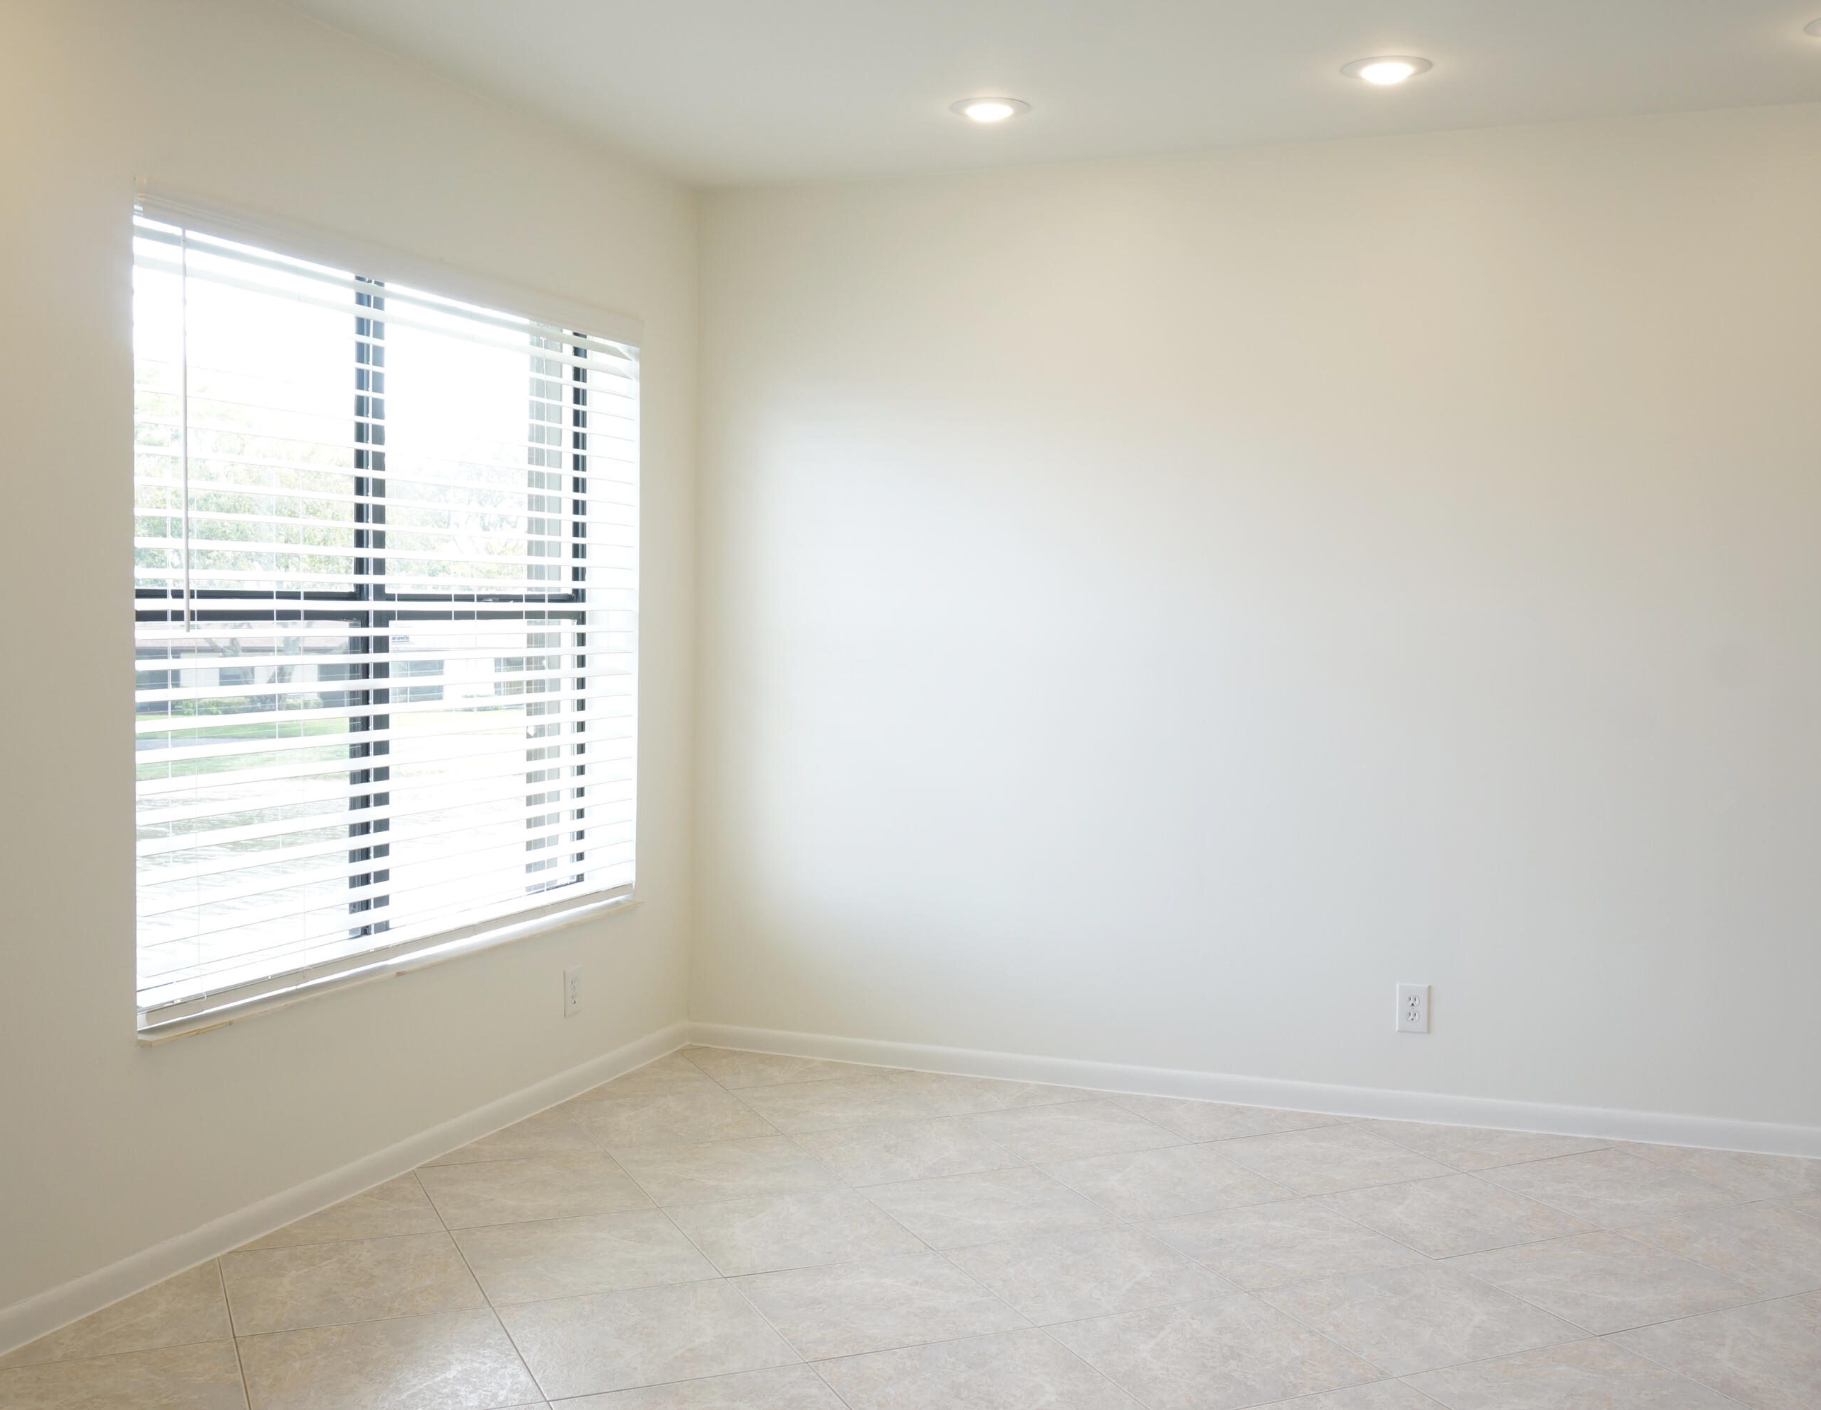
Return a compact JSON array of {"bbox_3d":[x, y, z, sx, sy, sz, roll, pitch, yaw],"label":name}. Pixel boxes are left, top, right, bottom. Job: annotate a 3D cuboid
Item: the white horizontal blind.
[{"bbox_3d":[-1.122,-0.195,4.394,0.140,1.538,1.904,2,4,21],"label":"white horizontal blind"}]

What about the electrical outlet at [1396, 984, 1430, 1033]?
[{"bbox_3d":[1.254,0.759,4.839,0.079,0.120,0.010,2,4,21],"label":"electrical outlet"}]

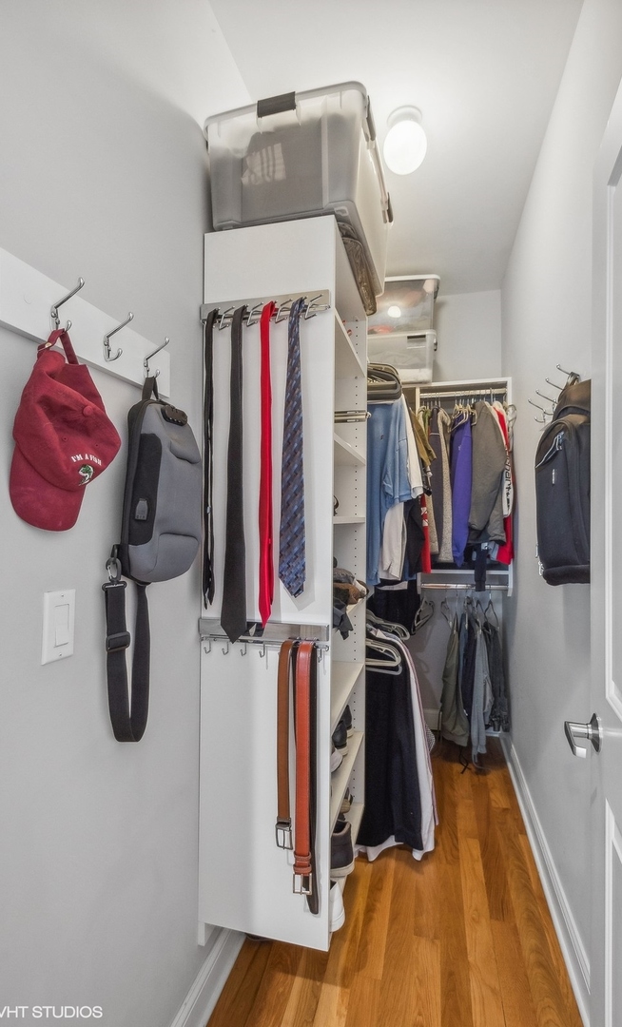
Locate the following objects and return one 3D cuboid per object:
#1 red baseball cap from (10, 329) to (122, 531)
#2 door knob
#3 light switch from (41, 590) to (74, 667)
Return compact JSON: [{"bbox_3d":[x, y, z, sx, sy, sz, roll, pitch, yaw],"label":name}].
[{"bbox_3d":[-0.373,-0.134,0.760,0.115,0.318,0.172,0,-1,14],"label":"red baseball cap"},{"bbox_3d":[0.494,0.407,0.877,0.060,0.073,0.128,0,-1,20],"label":"door knob"},{"bbox_3d":[-0.418,0.187,0.807,0.008,0.115,0.070,0,-1,14],"label":"light switch"}]

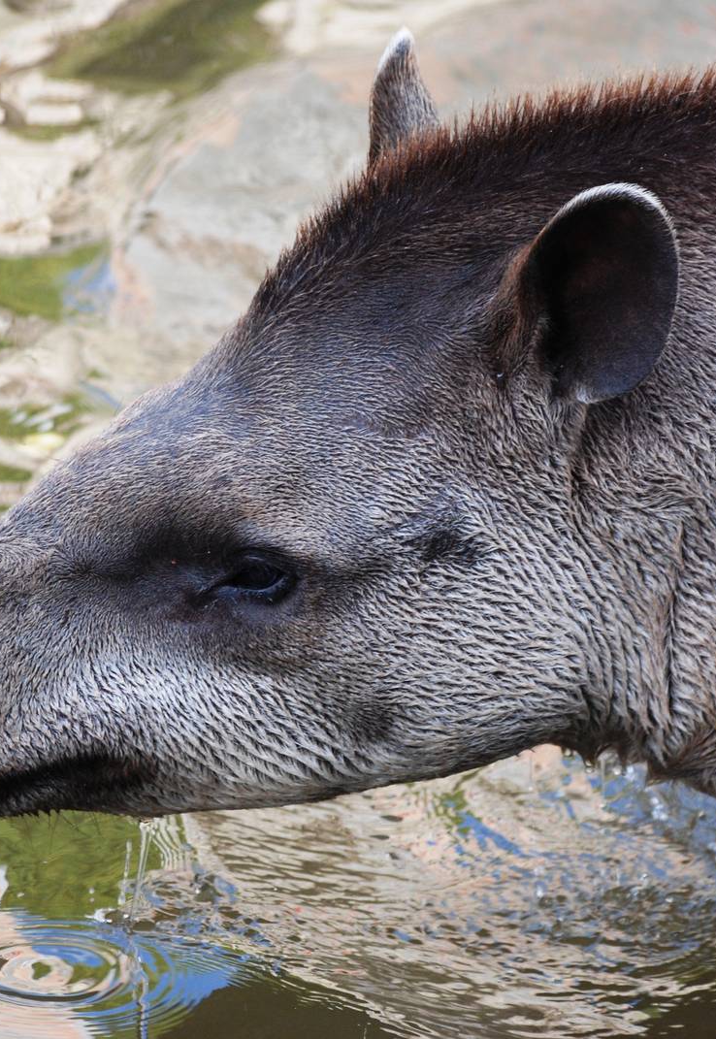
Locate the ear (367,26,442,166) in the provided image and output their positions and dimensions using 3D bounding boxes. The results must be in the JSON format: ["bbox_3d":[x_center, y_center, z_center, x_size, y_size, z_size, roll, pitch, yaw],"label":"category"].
[{"bbox_3d":[0.027,-0.195,4.840,0.048,0.108,0.068,12,20,35],"label":"ear"}]

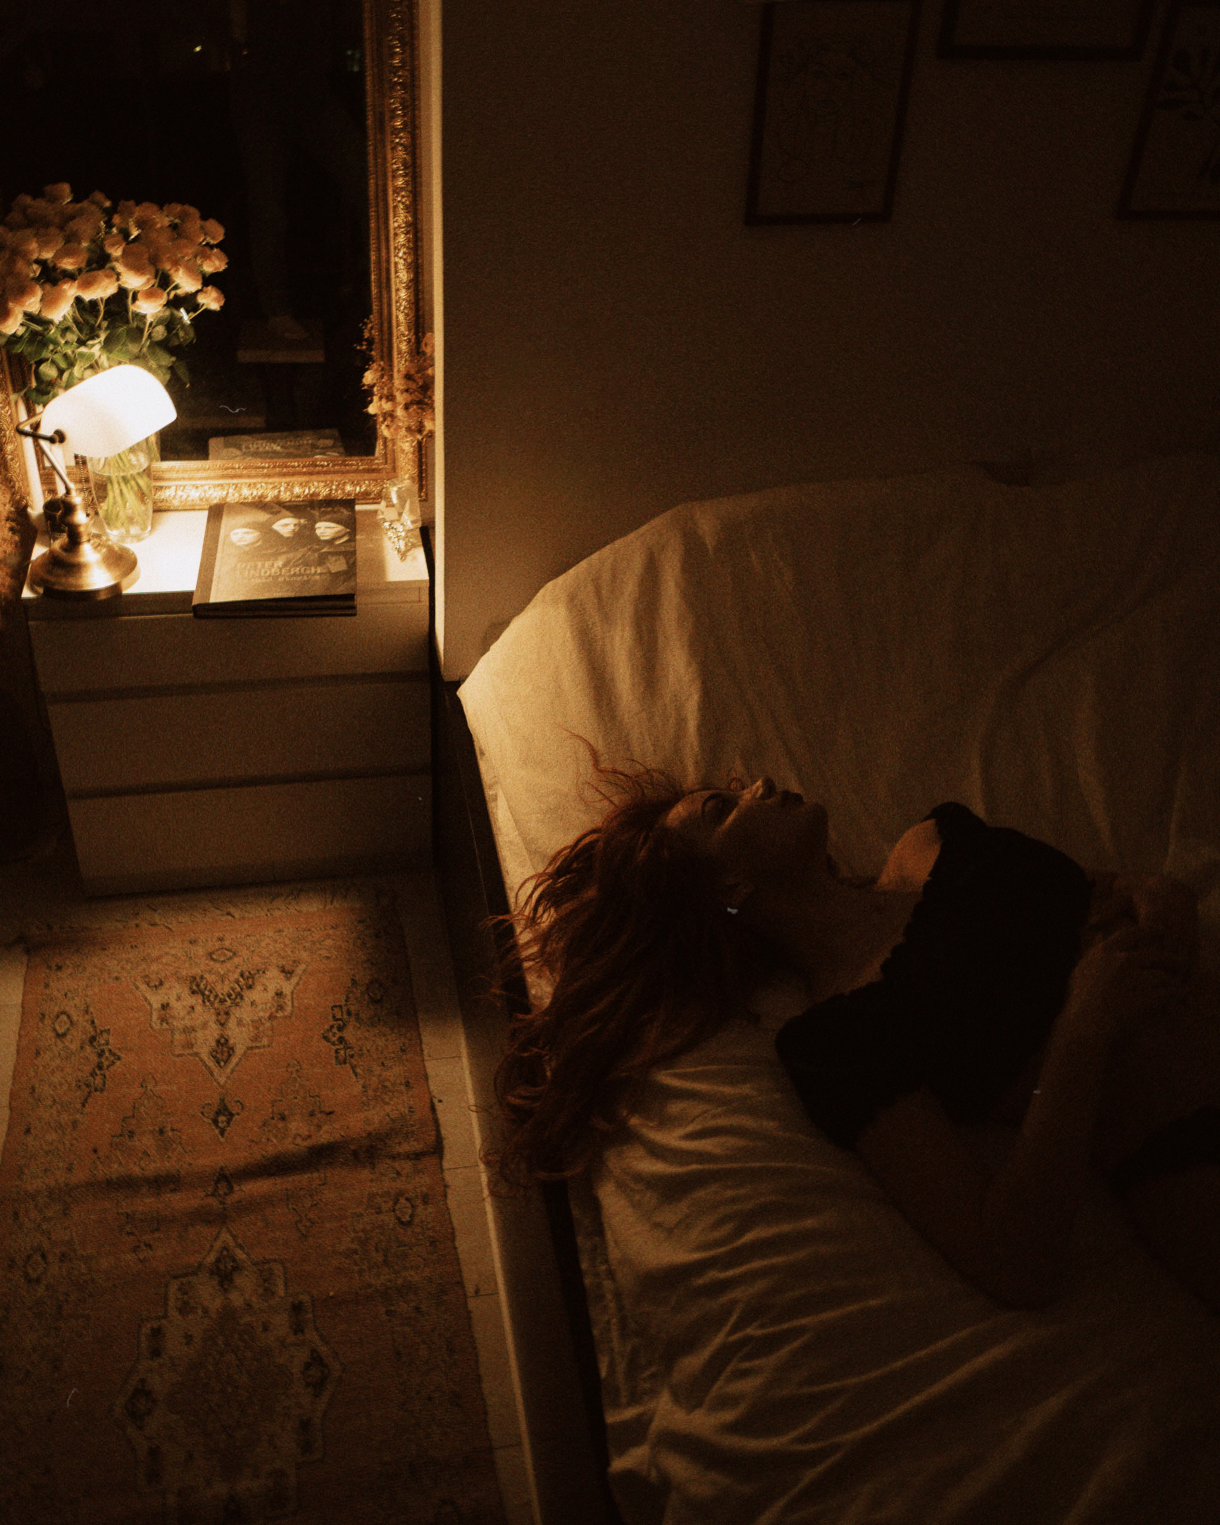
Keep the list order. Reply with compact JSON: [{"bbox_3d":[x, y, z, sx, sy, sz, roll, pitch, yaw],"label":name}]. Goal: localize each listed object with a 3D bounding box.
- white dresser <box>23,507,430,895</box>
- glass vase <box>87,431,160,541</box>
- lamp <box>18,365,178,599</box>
[{"bbox_3d":[-0.710,-0.141,2.674,0.680,0.667,0.391,-4,36,-11],"label":"white dresser"},{"bbox_3d":[-0.873,-0.512,2.406,0.119,0.230,0.119,-4,36,-11],"label":"glass vase"},{"bbox_3d":[-0.868,-0.466,2.242,0.233,0.344,0.212,12,36,11],"label":"lamp"}]

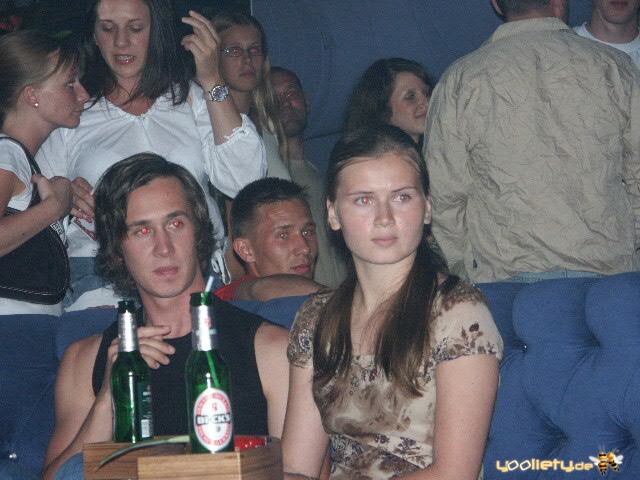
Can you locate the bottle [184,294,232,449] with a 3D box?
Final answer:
[{"bbox_3d":[-0.152,0.185,3.550,0.061,0.229,0.061,-3,-2,-5],"label":"bottle"}]

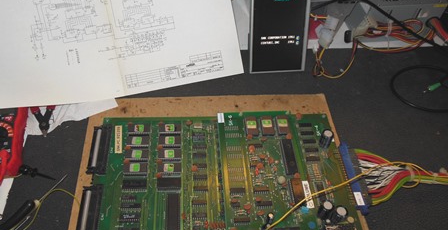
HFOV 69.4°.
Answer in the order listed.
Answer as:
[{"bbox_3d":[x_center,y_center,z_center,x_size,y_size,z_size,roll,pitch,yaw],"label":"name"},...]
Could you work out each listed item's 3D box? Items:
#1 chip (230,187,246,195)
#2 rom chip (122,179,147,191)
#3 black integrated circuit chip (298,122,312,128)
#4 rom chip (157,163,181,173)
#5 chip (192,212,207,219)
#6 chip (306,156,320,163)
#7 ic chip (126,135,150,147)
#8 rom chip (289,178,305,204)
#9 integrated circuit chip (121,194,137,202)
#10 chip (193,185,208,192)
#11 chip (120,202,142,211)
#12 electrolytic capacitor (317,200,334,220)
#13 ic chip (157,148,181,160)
[{"bbox_3d":[0.018,0.100,0.428,0.019,0.004,0.007,-1,54,-2],"label":"chip"},{"bbox_3d":[-0.121,0.095,0.440,0.032,0.005,0.015,-1,55,-3],"label":"rom chip"},{"bbox_3d":[0.127,0.017,0.506,0.019,0.005,0.008,-1,55,-3],"label":"black integrated circuit chip"},{"bbox_3d":[-0.077,0.075,0.457,0.032,0.006,0.015,-1,54,-2],"label":"rom chip"},{"bbox_3d":[-0.031,0.132,0.421,0.019,0.004,0.008,0,54,-5],"label":"chip"},{"bbox_3d":[0.130,0.065,0.472,0.019,0.005,0.008,-1,55,-3],"label":"chip"},{"bbox_3d":[-0.126,0.040,0.476,0.032,0.005,0.015,0,54,-5],"label":"ic chip"},{"bbox_3d":[0.097,0.101,0.427,0.015,0.006,0.035,0,54,-5],"label":"rom chip"},{"bbox_3d":[-0.128,0.111,0.435,0.019,0.004,0.007,-1,54,-2],"label":"integrated circuit chip"},{"bbox_3d":[-0.032,0.102,0.442,0.019,0.004,0.008,0,54,-5],"label":"chip"},{"bbox_3d":[-0.120,0.120,0.422,0.025,0.004,0.008,0,54,-5],"label":"chip"},{"bbox_3d":[0.131,0.124,0.418,0.016,0.026,0.016,-1,55,-3],"label":"electrolytic capacitor"},{"bbox_3d":[-0.080,0.057,0.470,0.032,0.006,0.015,-1,54,-2],"label":"ic chip"}]

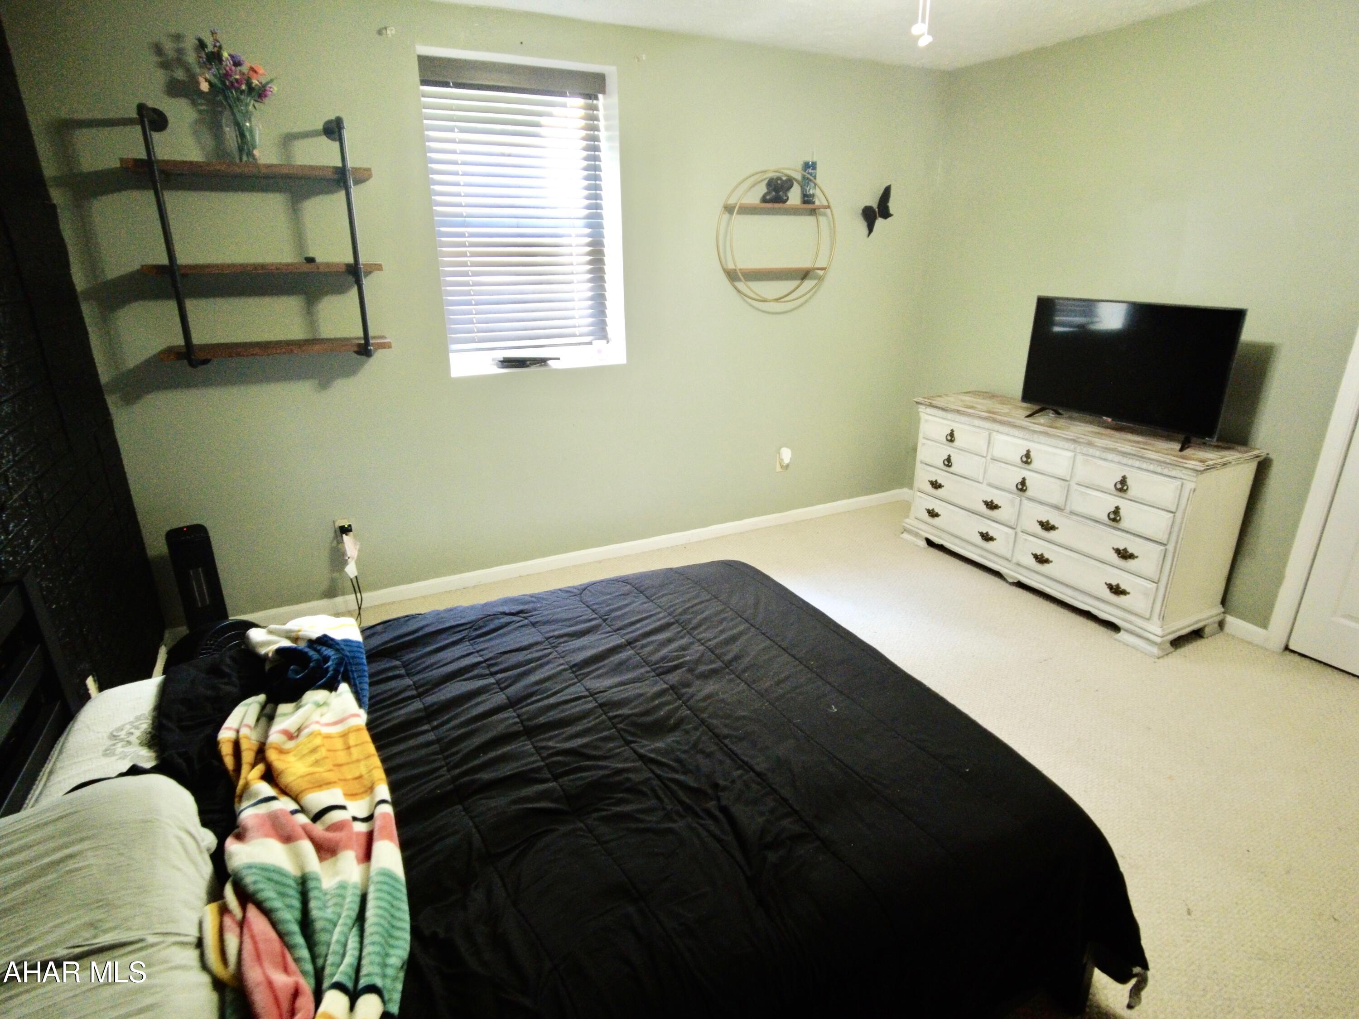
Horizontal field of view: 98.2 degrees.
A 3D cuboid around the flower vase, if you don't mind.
[{"bbox_3d":[-1.593,-1.369,2.148,0.100,0.175,0.100,-10,21,-21],"label":"flower vase"}]

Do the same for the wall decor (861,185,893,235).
[{"bbox_3d":[1.122,-1.693,3.336,0.220,0.250,0.060,-10,21,-21],"label":"wall decor"}]

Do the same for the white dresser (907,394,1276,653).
[{"bbox_3d":[1.809,-0.037,2.923,0.430,0.780,1.460,-10,21,-21],"label":"white dresser"}]

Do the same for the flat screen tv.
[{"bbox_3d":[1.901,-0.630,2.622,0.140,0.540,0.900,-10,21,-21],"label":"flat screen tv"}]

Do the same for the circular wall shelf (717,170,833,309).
[{"bbox_3d":[0.520,-1.429,3.106,0.640,0.630,0.160,-10,21,-21],"label":"circular wall shelf"}]

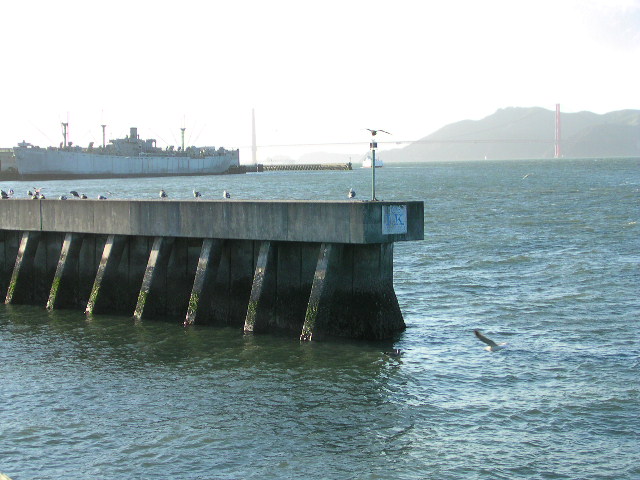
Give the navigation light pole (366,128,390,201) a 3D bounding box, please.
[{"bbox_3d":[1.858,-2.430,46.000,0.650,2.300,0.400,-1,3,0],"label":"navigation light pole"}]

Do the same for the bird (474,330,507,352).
[{"bbox_3d":[4.431,2.638,37.000,0.580,0.480,0.850,1,4,30],"label":"bird"}]

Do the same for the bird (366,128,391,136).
[{"bbox_3d":[1.906,-3.474,46.000,0.850,0.270,0.500,-2,3,-9],"label":"bird"}]

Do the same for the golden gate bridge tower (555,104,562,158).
[{"bbox_3d":[1001.847,-458.708,5980.000,17.000,227.000,37.000,-2,3,-13],"label":"golden gate bridge tower"}]

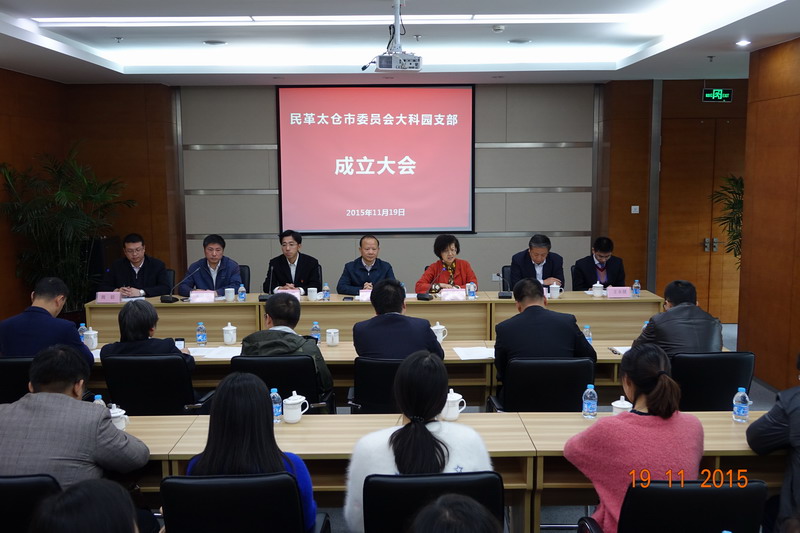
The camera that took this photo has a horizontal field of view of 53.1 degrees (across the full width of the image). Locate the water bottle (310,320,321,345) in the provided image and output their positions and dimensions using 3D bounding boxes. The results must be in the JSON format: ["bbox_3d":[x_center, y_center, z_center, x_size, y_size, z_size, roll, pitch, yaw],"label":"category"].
[{"bbox_3d":[-0.552,0.438,5.245,0.065,0.154,0.065,0,7,-1],"label":"water bottle"}]

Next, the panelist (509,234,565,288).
[{"bbox_3d":[1.199,0.333,6.962,0.490,1.229,0.694,-1,8,0],"label":"panelist"}]

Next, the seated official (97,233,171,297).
[{"bbox_3d":[-2.341,0.343,7.117,0.600,1.270,0.680,-1,7,-3],"label":"seated official"}]

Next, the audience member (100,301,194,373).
[{"bbox_3d":[-1.324,0.738,4.406,0.500,1.150,0.750,0,7,7],"label":"audience member"}]

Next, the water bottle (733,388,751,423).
[{"bbox_3d":[1.471,0.589,3.447,0.065,0.146,0.065,0,7,0],"label":"water bottle"}]

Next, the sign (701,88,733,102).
[{"bbox_3d":[3.511,-1.886,8.836,0.330,0.143,0.030,0,7,0],"label":"sign"}]

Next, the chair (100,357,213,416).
[{"bbox_3d":[-1.294,0.862,4.419,0.551,0.903,0.592,-1,8,-2],"label":"chair"}]

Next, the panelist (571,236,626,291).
[{"bbox_3d":[1.779,0.332,7.119,0.520,1.230,0.680,0,7,0],"label":"panelist"}]

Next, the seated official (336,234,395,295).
[{"bbox_3d":[-0.318,0.340,7.599,0.535,1.255,0.800,0,7,-1],"label":"seated official"}]

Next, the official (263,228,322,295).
[{"bbox_3d":[-1.016,0.315,7.589,0.506,1.317,0.800,0,7,-1],"label":"official"}]

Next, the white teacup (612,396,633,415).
[{"bbox_3d":[0.939,0.612,3.347,0.112,0.140,0.092,-1,8,0],"label":"white teacup"}]

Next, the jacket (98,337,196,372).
[{"bbox_3d":[-1.342,0.636,4.357,0.510,0.561,0.428,-1,8,0],"label":"jacket"}]

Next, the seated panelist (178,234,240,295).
[{"bbox_3d":[-1.677,0.343,7.118,0.560,1.260,0.680,0,7,0],"label":"seated panelist"}]

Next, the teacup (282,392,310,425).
[{"bbox_3d":[-0.482,0.641,3.673,0.115,0.143,0.088,0,7,-1],"label":"teacup"}]

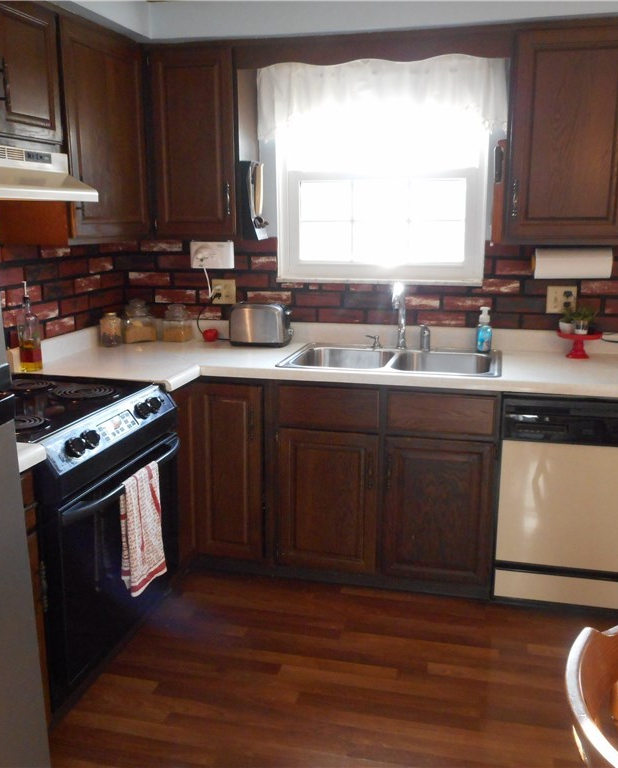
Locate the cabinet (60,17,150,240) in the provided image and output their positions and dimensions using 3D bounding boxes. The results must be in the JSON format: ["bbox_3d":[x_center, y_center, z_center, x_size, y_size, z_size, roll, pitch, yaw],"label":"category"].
[{"bbox_3d":[-0.891,-0.922,2.816,0.317,0.752,0.630,3,12,14],"label":"cabinet"}]

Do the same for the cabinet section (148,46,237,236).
[{"bbox_3d":[-0.441,-1.003,3.177,0.400,0.755,0.335,3,12,14],"label":"cabinet section"}]

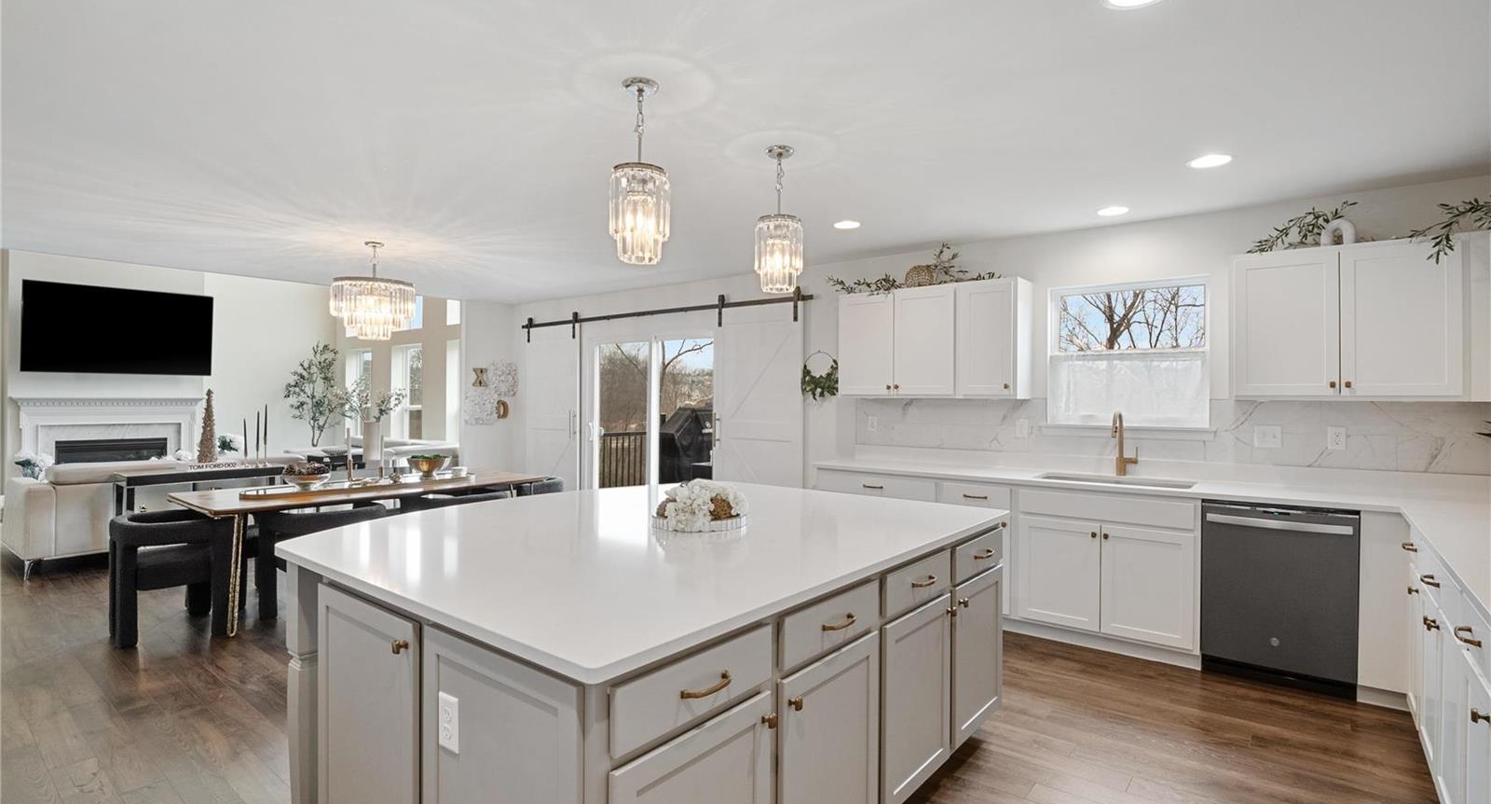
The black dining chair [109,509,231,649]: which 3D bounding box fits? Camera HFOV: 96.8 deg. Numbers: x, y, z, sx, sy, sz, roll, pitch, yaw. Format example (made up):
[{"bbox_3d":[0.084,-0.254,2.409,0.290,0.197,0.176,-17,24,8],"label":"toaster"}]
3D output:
[{"bbox_3d":[-3.442,1.017,3.950,0.630,0.700,0.570,0,0,37],"label":"black dining chair"}]

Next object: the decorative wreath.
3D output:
[{"bbox_3d":[0.609,-0.211,5.398,0.353,0.399,0.081,1,1,36],"label":"decorative wreath"}]

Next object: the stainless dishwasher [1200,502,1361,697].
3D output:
[{"bbox_3d":[2.752,0.940,3.448,0.600,0.870,0.610,0,0,37],"label":"stainless dishwasher"}]

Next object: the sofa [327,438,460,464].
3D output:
[{"bbox_3d":[-4.911,0.921,8.851,2.727,0.808,0.959,1,1,36],"label":"sofa"}]

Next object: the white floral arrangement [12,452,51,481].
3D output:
[{"bbox_3d":[-6.705,0.641,6.230,0.280,0.370,0.280,0,0,37],"label":"white floral arrangement"}]

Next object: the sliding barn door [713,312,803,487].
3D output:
[{"bbox_3d":[0.098,0.251,5.738,0.944,2.172,0.051,1,1,36],"label":"sliding barn door"}]

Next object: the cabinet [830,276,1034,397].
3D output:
[{"bbox_3d":[1.315,-0.412,4.727,1.275,0.760,0.330,0,0,37],"label":"cabinet"}]

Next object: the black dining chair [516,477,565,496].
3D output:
[{"bbox_3d":[-1.946,1.017,5.866,0.630,0.700,0.570,0,0,37],"label":"black dining chair"}]

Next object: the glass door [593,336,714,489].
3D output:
[{"bbox_3d":[-0.985,0.378,6.668,1.720,1.990,0.090,0,0,37],"label":"glass door"}]

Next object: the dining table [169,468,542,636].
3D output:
[{"bbox_3d":[-2.687,0.987,4.834,1.070,0.760,2.140,0,0,37],"label":"dining table"}]

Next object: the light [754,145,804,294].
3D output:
[{"bbox_3d":[0.147,-0.787,2.856,0.207,0.618,0.207,0,0,0],"label":"light"}]

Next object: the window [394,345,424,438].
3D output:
[{"bbox_3d":[-4.814,0.003,9.502,0.899,1.626,0.141,1,1,36],"label":"window"}]

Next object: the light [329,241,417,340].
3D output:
[{"bbox_3d":[-2.616,-0.783,4.663,0.535,0.673,0.535,1,1,36],"label":"light"}]

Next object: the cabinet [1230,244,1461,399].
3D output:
[{"bbox_3d":[3.074,-0.389,3.436,0.884,0.778,0.338,1,1,36],"label":"cabinet"}]

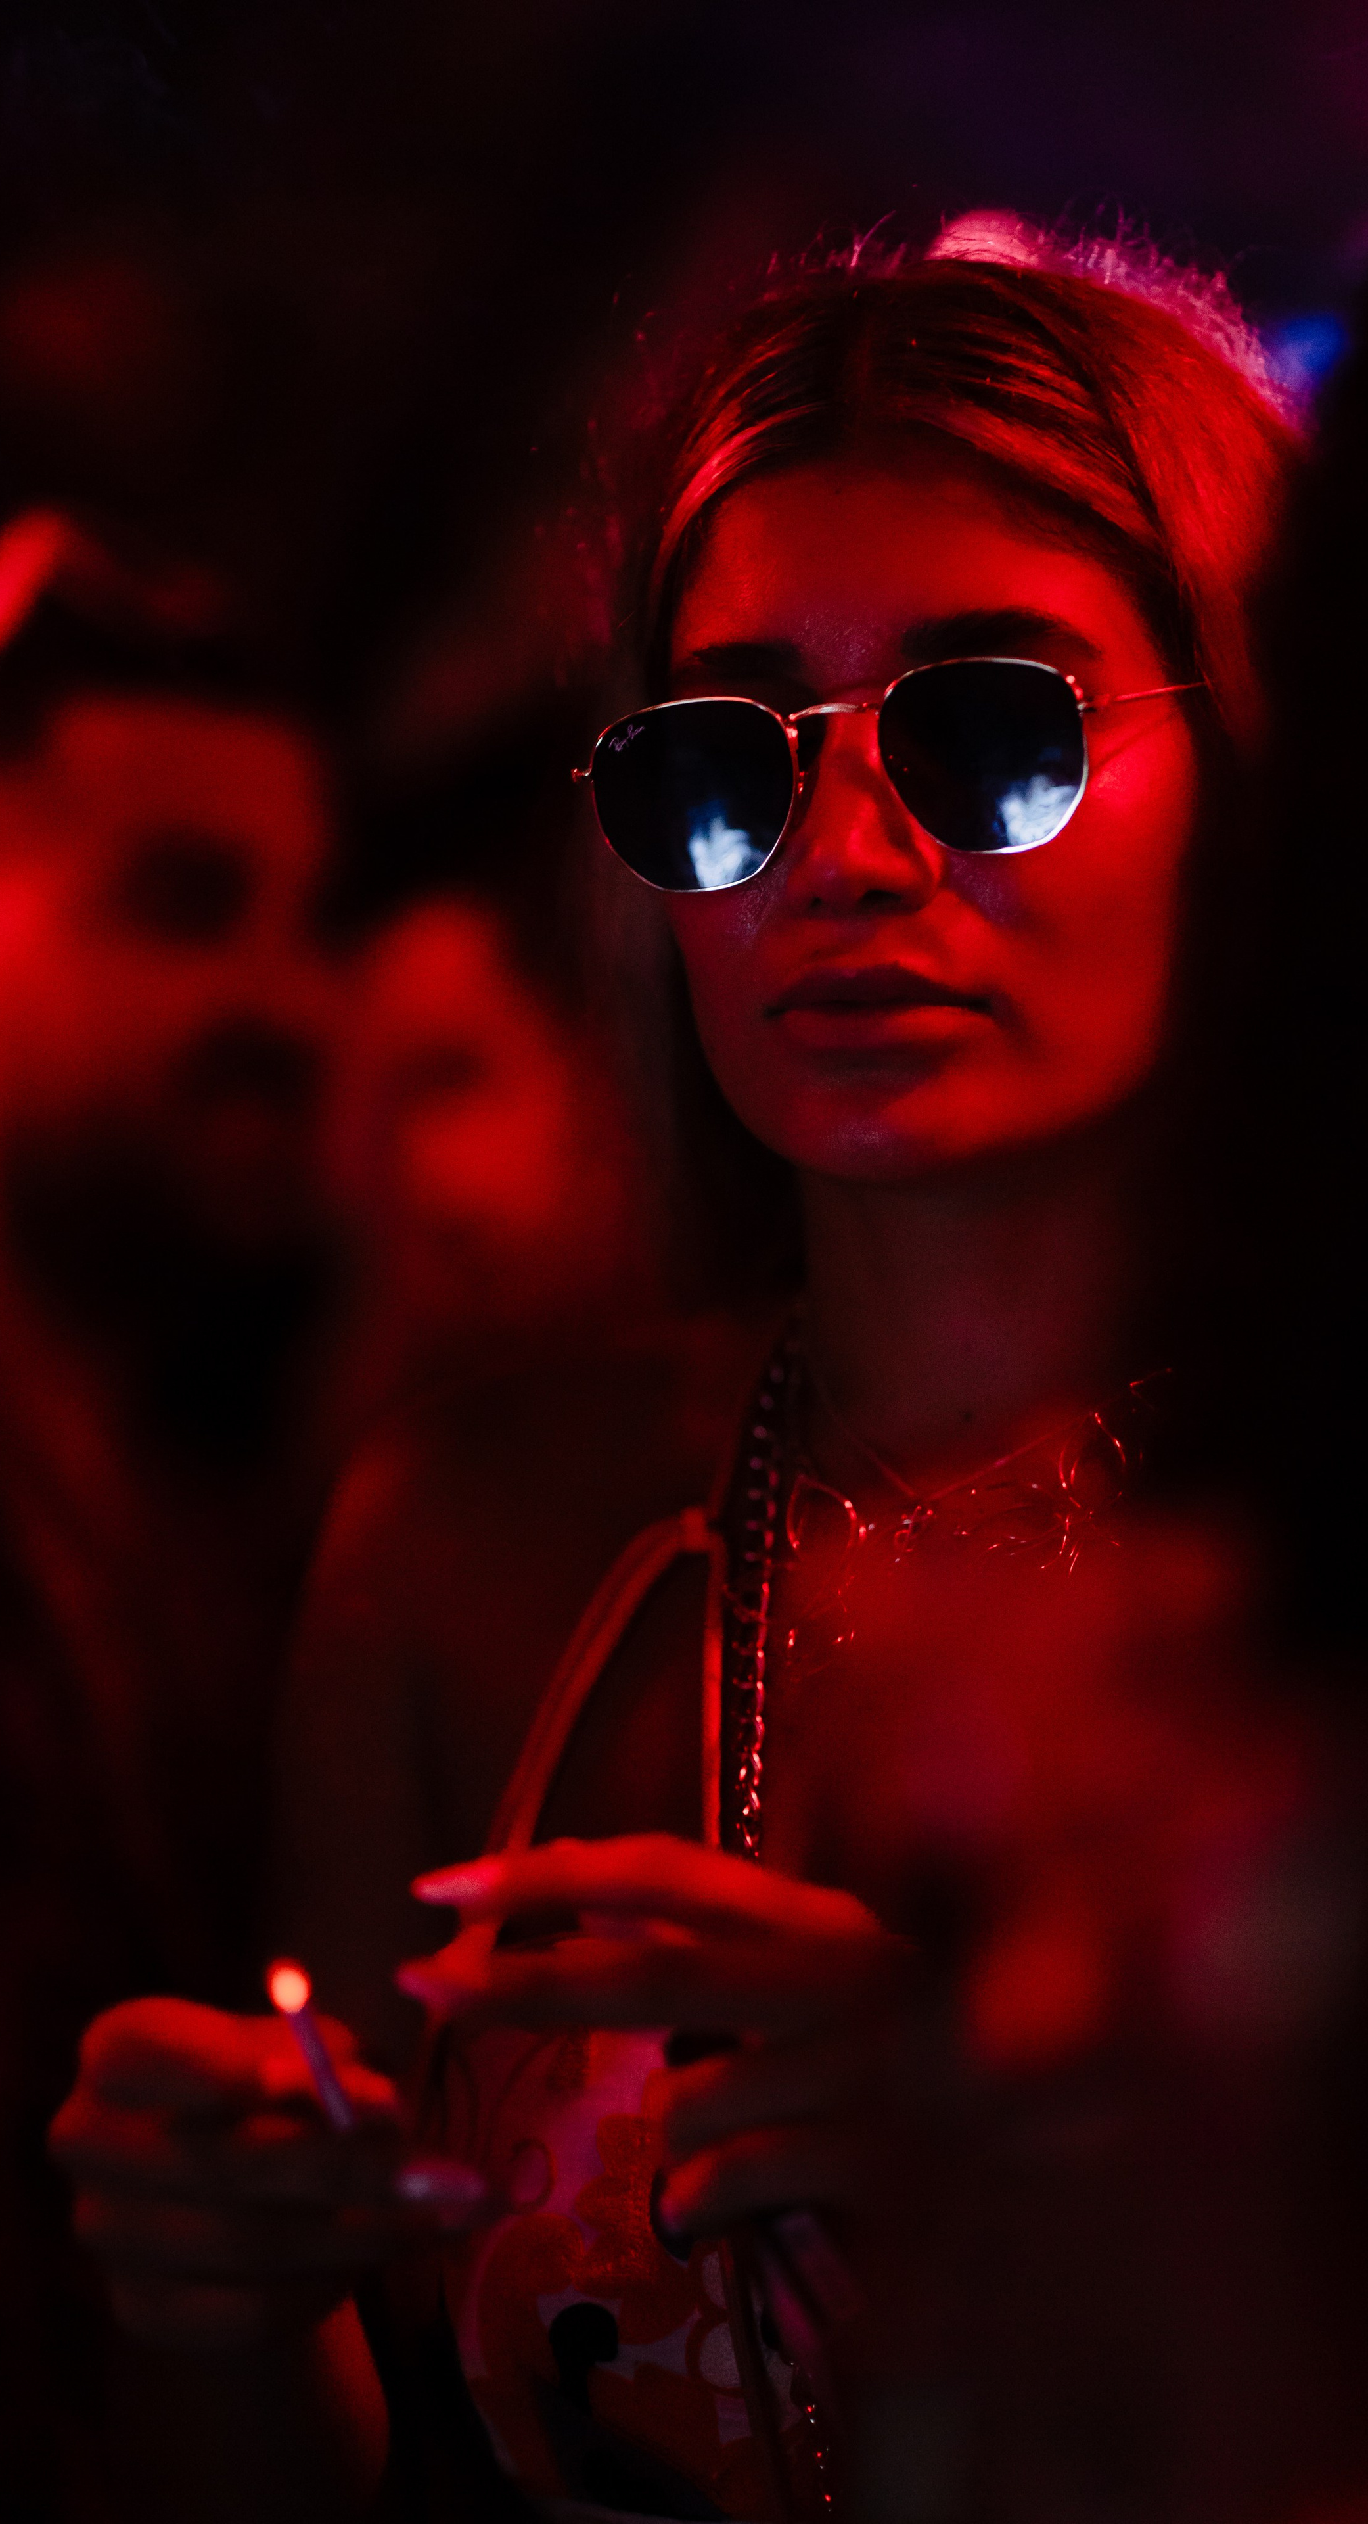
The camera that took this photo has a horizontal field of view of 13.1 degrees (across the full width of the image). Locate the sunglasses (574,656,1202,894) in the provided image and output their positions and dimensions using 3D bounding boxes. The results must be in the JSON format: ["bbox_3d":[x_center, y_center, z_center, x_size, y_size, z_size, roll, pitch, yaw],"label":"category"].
[{"bbox_3d":[0.060,-0.123,1.456,0.137,0.047,0.140,-5,6,21],"label":"sunglasses"}]

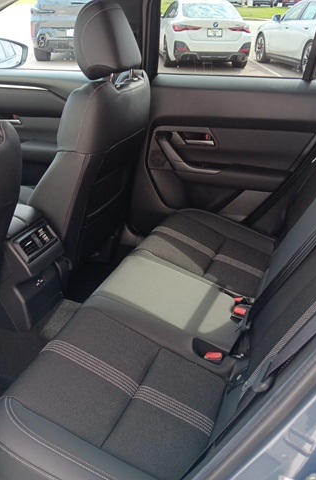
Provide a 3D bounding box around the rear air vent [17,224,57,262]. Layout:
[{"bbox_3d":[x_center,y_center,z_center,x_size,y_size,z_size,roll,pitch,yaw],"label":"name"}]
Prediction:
[{"bbox_3d":[-0.365,0.012,1.433,0.030,0.066,0.148,-29,12,33],"label":"rear air vent"}]

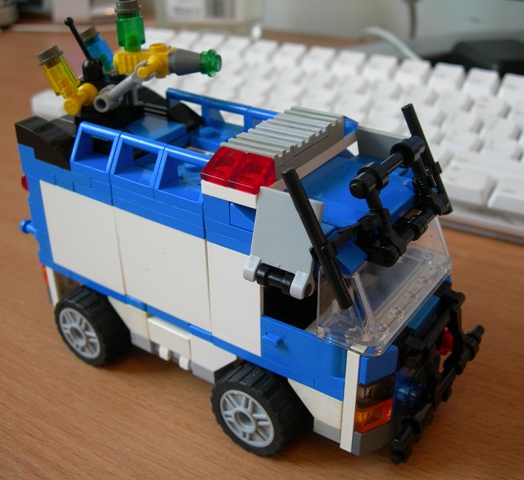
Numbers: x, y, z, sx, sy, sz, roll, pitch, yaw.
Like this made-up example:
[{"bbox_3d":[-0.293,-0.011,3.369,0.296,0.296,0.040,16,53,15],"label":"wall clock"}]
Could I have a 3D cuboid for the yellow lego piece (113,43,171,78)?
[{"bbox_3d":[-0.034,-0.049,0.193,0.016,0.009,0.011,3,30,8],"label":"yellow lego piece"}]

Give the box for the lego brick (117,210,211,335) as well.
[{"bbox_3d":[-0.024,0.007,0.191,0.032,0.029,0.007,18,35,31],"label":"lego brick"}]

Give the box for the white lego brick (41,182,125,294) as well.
[{"bbox_3d":[-0.050,-0.002,0.207,0.032,0.029,0.007,18,35,31],"label":"white lego brick"}]

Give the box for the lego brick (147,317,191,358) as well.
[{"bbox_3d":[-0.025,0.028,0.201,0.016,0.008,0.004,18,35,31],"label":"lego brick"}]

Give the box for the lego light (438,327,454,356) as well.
[{"bbox_3d":[0.048,0.027,0.189,0.004,0.008,0.008,18,35,31],"label":"lego light"}]

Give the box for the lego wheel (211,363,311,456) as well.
[{"bbox_3d":[0.000,0.043,0.188,0.024,0.024,0.014,18,35,31],"label":"lego wheel"}]

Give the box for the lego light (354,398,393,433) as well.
[{"bbox_3d":[0.027,0.042,0.169,0.006,0.008,0.008,18,35,31],"label":"lego light"}]

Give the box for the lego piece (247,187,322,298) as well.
[{"bbox_3d":[0.005,0.000,0.156,0.016,0.022,0.004,18,19,31],"label":"lego piece"}]

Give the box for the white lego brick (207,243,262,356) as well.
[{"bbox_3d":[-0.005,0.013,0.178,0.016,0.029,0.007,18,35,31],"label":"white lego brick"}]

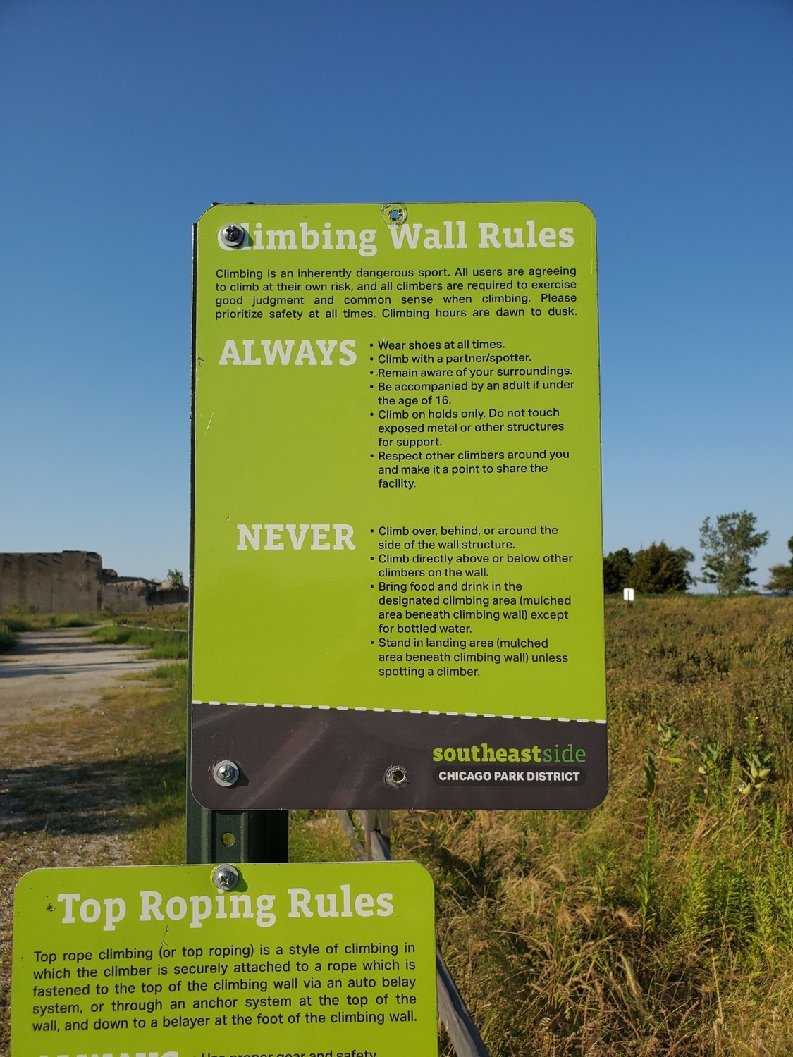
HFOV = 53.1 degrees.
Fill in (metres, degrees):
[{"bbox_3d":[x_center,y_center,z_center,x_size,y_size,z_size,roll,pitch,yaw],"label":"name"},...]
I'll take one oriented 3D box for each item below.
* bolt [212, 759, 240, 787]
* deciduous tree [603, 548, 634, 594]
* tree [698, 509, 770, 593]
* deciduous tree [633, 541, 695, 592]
[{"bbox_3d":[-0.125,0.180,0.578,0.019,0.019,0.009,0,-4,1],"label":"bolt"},{"bbox_3d":[21.645,4.313,78.974,4.436,4.764,4.214,-1,-5,15],"label":"deciduous tree"},{"bbox_3d":[32.020,2.433,75.451,6.671,8.240,6.004,-2,-5,23],"label":"tree"},{"bbox_3d":[25.484,3.860,75.734,5.987,5.120,5.388,-2,-5,19],"label":"deciduous tree"}]

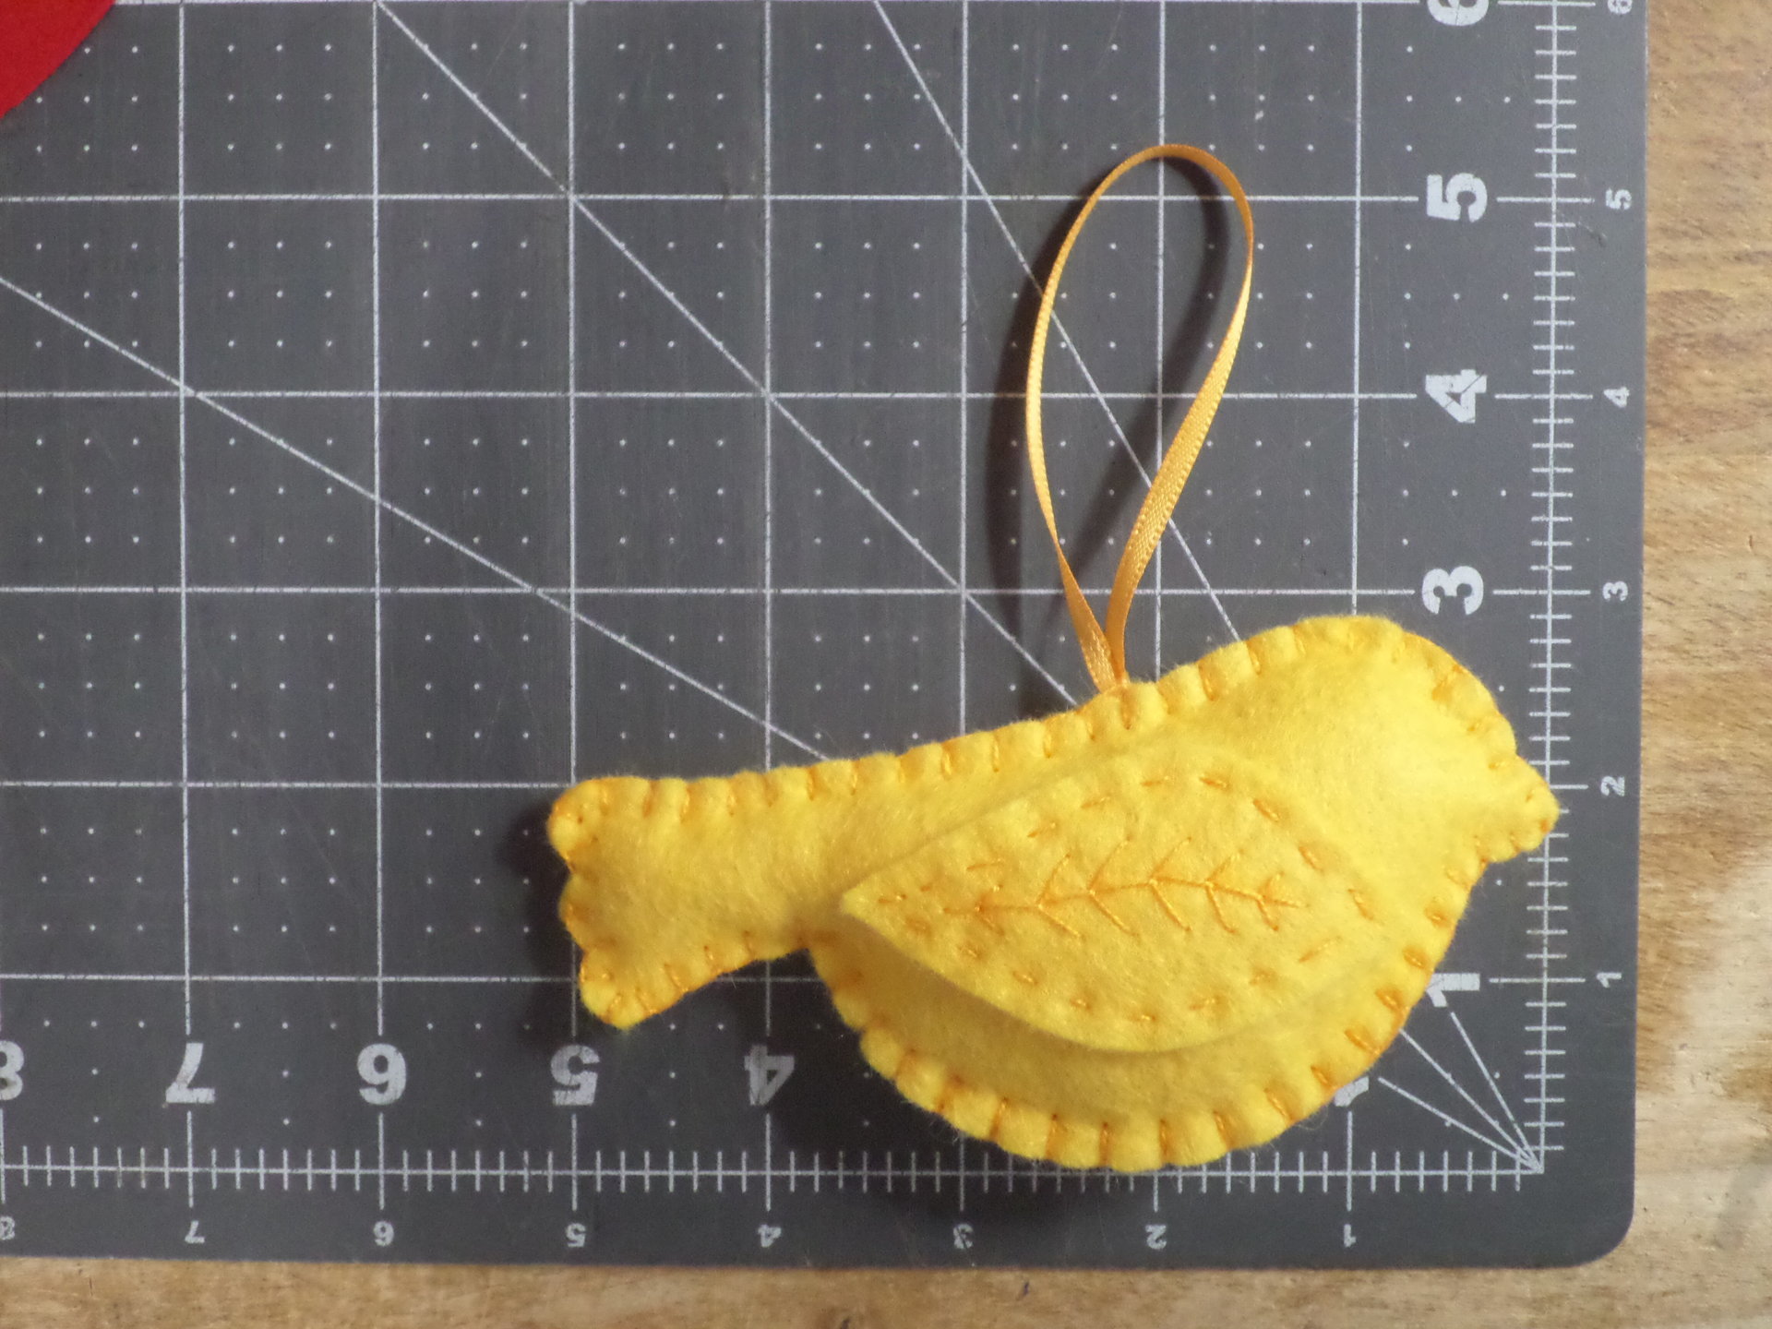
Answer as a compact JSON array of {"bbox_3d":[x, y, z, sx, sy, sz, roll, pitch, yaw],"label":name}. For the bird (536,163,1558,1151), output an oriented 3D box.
[{"bbox_3d":[0.021,0.000,0.273,0.126,0.026,0.128,0,92,0],"label":"bird"}]

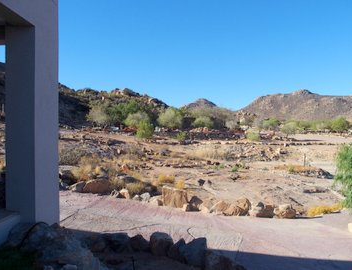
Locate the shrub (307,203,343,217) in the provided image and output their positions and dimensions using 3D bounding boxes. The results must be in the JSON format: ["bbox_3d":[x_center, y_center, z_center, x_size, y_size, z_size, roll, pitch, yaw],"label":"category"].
[{"bbox_3d":[2.983,1.497,5.850,0.650,0.220,0.450,0,1,14],"label":"shrub"}]

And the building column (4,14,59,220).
[{"bbox_3d":[-2.175,-0.030,4.500,0.420,3.000,0.760,0,1,3],"label":"building column"}]

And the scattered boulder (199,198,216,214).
[{"bbox_3d":[0.627,1.424,5.800,0.350,0.270,0.300,0,1,3],"label":"scattered boulder"}]

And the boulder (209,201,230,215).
[{"bbox_3d":[0.852,1.419,5.700,0.370,0.240,0.300,0,1,4],"label":"boulder"}]

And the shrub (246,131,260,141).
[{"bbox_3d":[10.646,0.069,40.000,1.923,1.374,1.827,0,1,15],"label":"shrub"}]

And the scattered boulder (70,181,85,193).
[{"bbox_3d":[-2.814,1.475,8.340,0.444,0.333,0.377,0,1,-19],"label":"scattered boulder"}]

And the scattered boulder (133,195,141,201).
[{"bbox_3d":[-1.234,1.969,9.100,0.242,0.180,0.225,1,2,20],"label":"scattered boulder"}]

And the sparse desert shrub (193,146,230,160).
[{"bbox_3d":[2.475,1.290,20.300,2.649,0.976,1.589,0,2,0],"label":"sparse desert shrub"}]

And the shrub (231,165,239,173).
[{"bbox_3d":[2.442,1.398,12.155,0.334,0.324,0.317,0,1,11],"label":"shrub"}]

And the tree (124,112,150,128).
[{"bbox_3d":[-8.197,-3.300,62.000,5.500,4.100,5.000,0,1,-4],"label":"tree"}]

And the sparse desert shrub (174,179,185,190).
[{"bbox_3d":[0.126,1.785,10.500,0.361,0.433,0.361,0,2,0],"label":"sparse desert shrub"}]

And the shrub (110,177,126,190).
[{"bbox_3d":[-1.975,1.683,10.000,0.549,0.515,0.522,0,2,0],"label":"shrub"}]

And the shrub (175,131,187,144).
[{"bbox_3d":[0.556,0.309,36.000,1.484,1.731,1.484,0,2,0],"label":"shrub"}]

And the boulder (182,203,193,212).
[{"bbox_3d":[0.219,1.450,5.800,0.180,0.170,0.160,0,1,1],"label":"boulder"}]

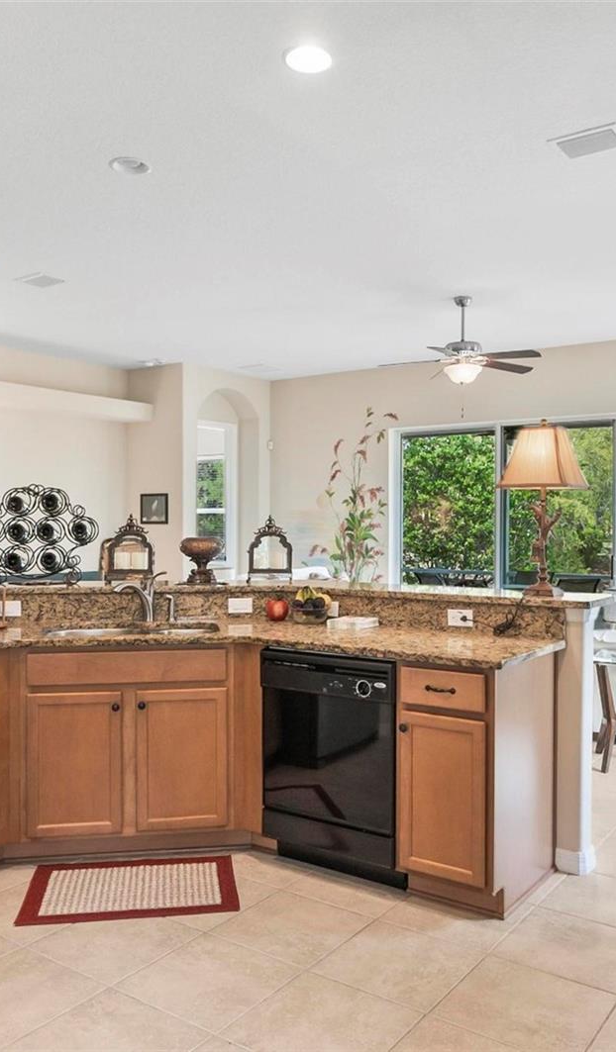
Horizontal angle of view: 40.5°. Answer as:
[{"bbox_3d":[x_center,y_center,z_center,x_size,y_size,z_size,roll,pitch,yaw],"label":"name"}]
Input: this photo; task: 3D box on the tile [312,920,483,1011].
[{"bbox_3d":[0.282,1.365,2.600,0.406,0.010,0.406,0,0,36],"label":"tile"}]

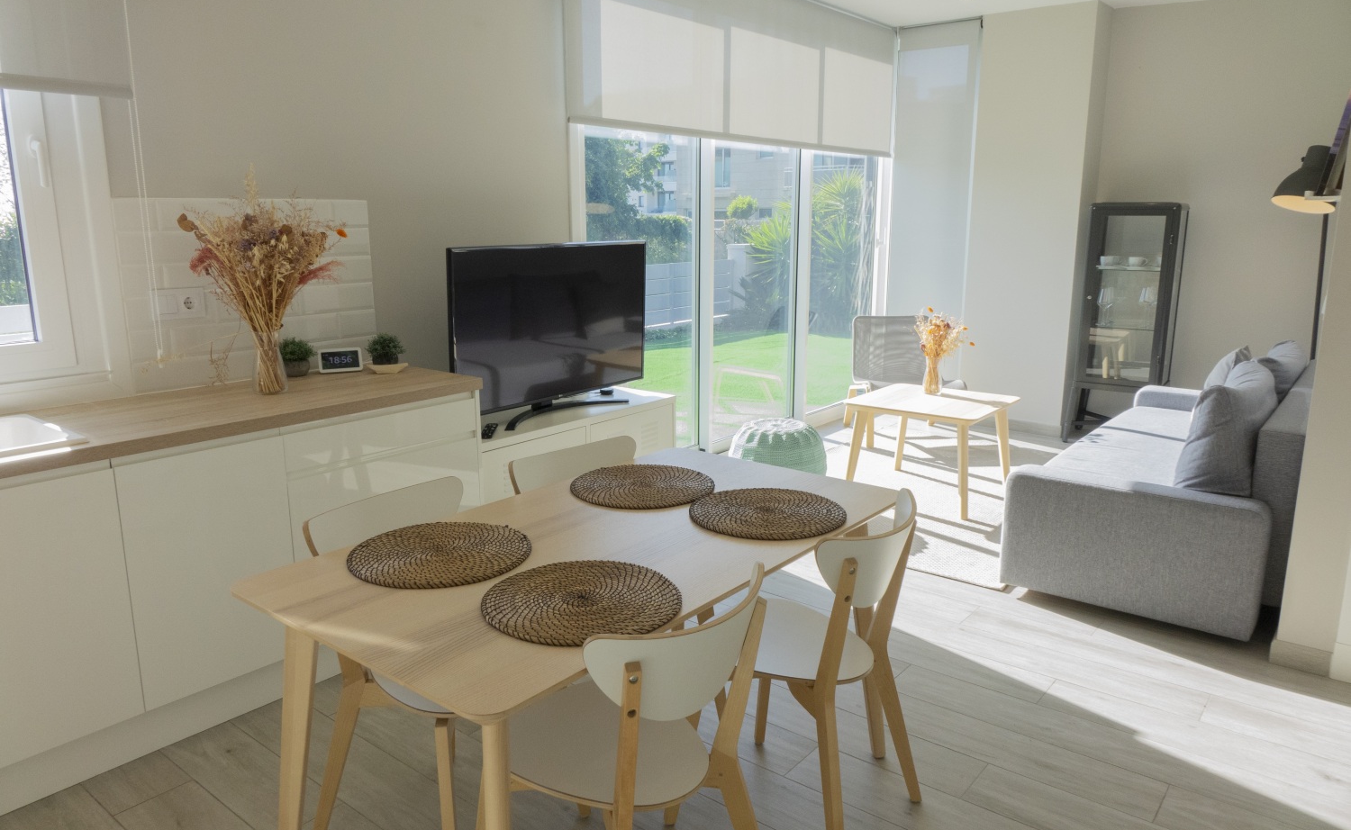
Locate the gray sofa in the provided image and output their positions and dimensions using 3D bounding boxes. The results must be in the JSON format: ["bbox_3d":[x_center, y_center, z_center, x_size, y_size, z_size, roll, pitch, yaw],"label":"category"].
[{"bbox_3d":[2.279,0.202,3.974,0.895,0.770,2.095,9,15,38],"label":"gray sofa"}]

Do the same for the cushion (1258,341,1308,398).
[{"bbox_3d":[2.570,-0.056,3.946,0.180,0.480,0.500,23,24,34],"label":"cushion"}]

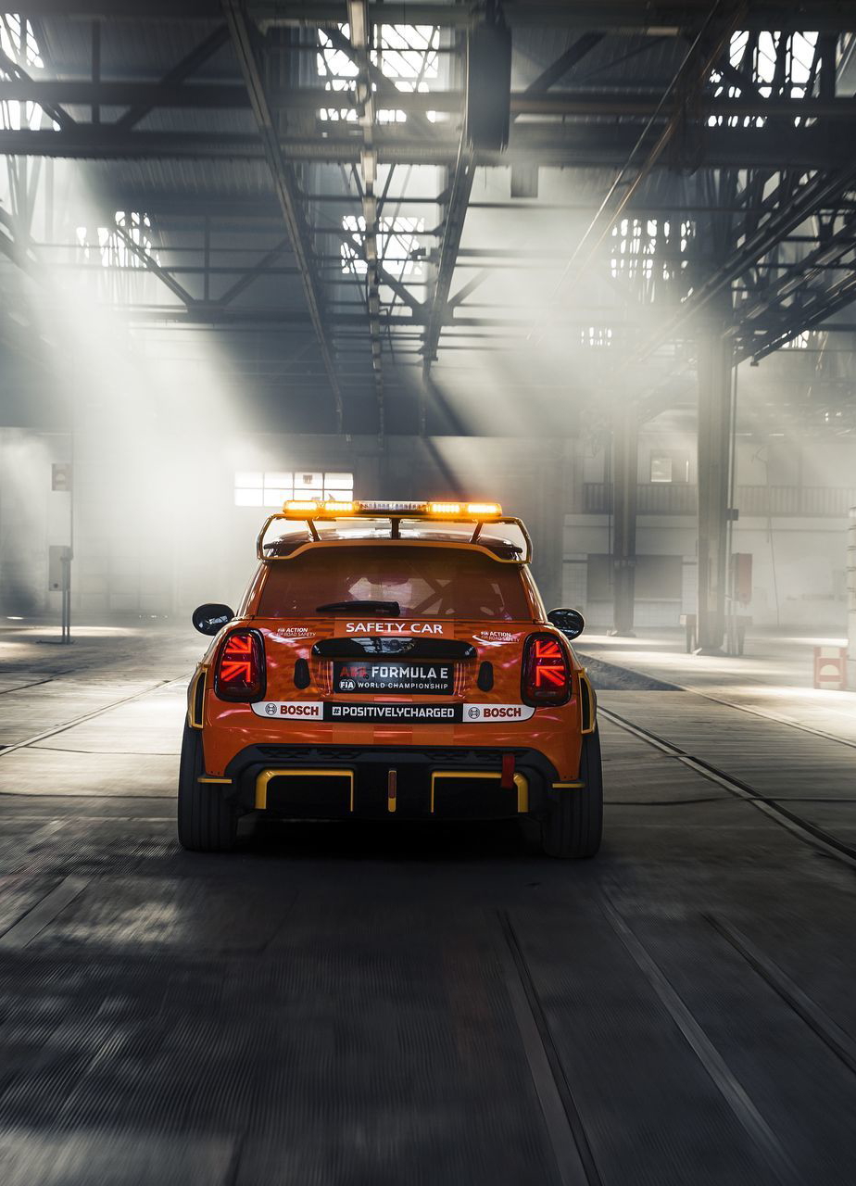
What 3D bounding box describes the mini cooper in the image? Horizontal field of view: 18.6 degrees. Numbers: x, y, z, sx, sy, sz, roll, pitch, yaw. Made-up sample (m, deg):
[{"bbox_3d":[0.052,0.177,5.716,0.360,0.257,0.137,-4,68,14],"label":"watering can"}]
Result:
[{"bbox_3d":[-0.180,0.358,12.480,1.850,1.490,3.900,1,0,-1],"label":"mini cooper"}]

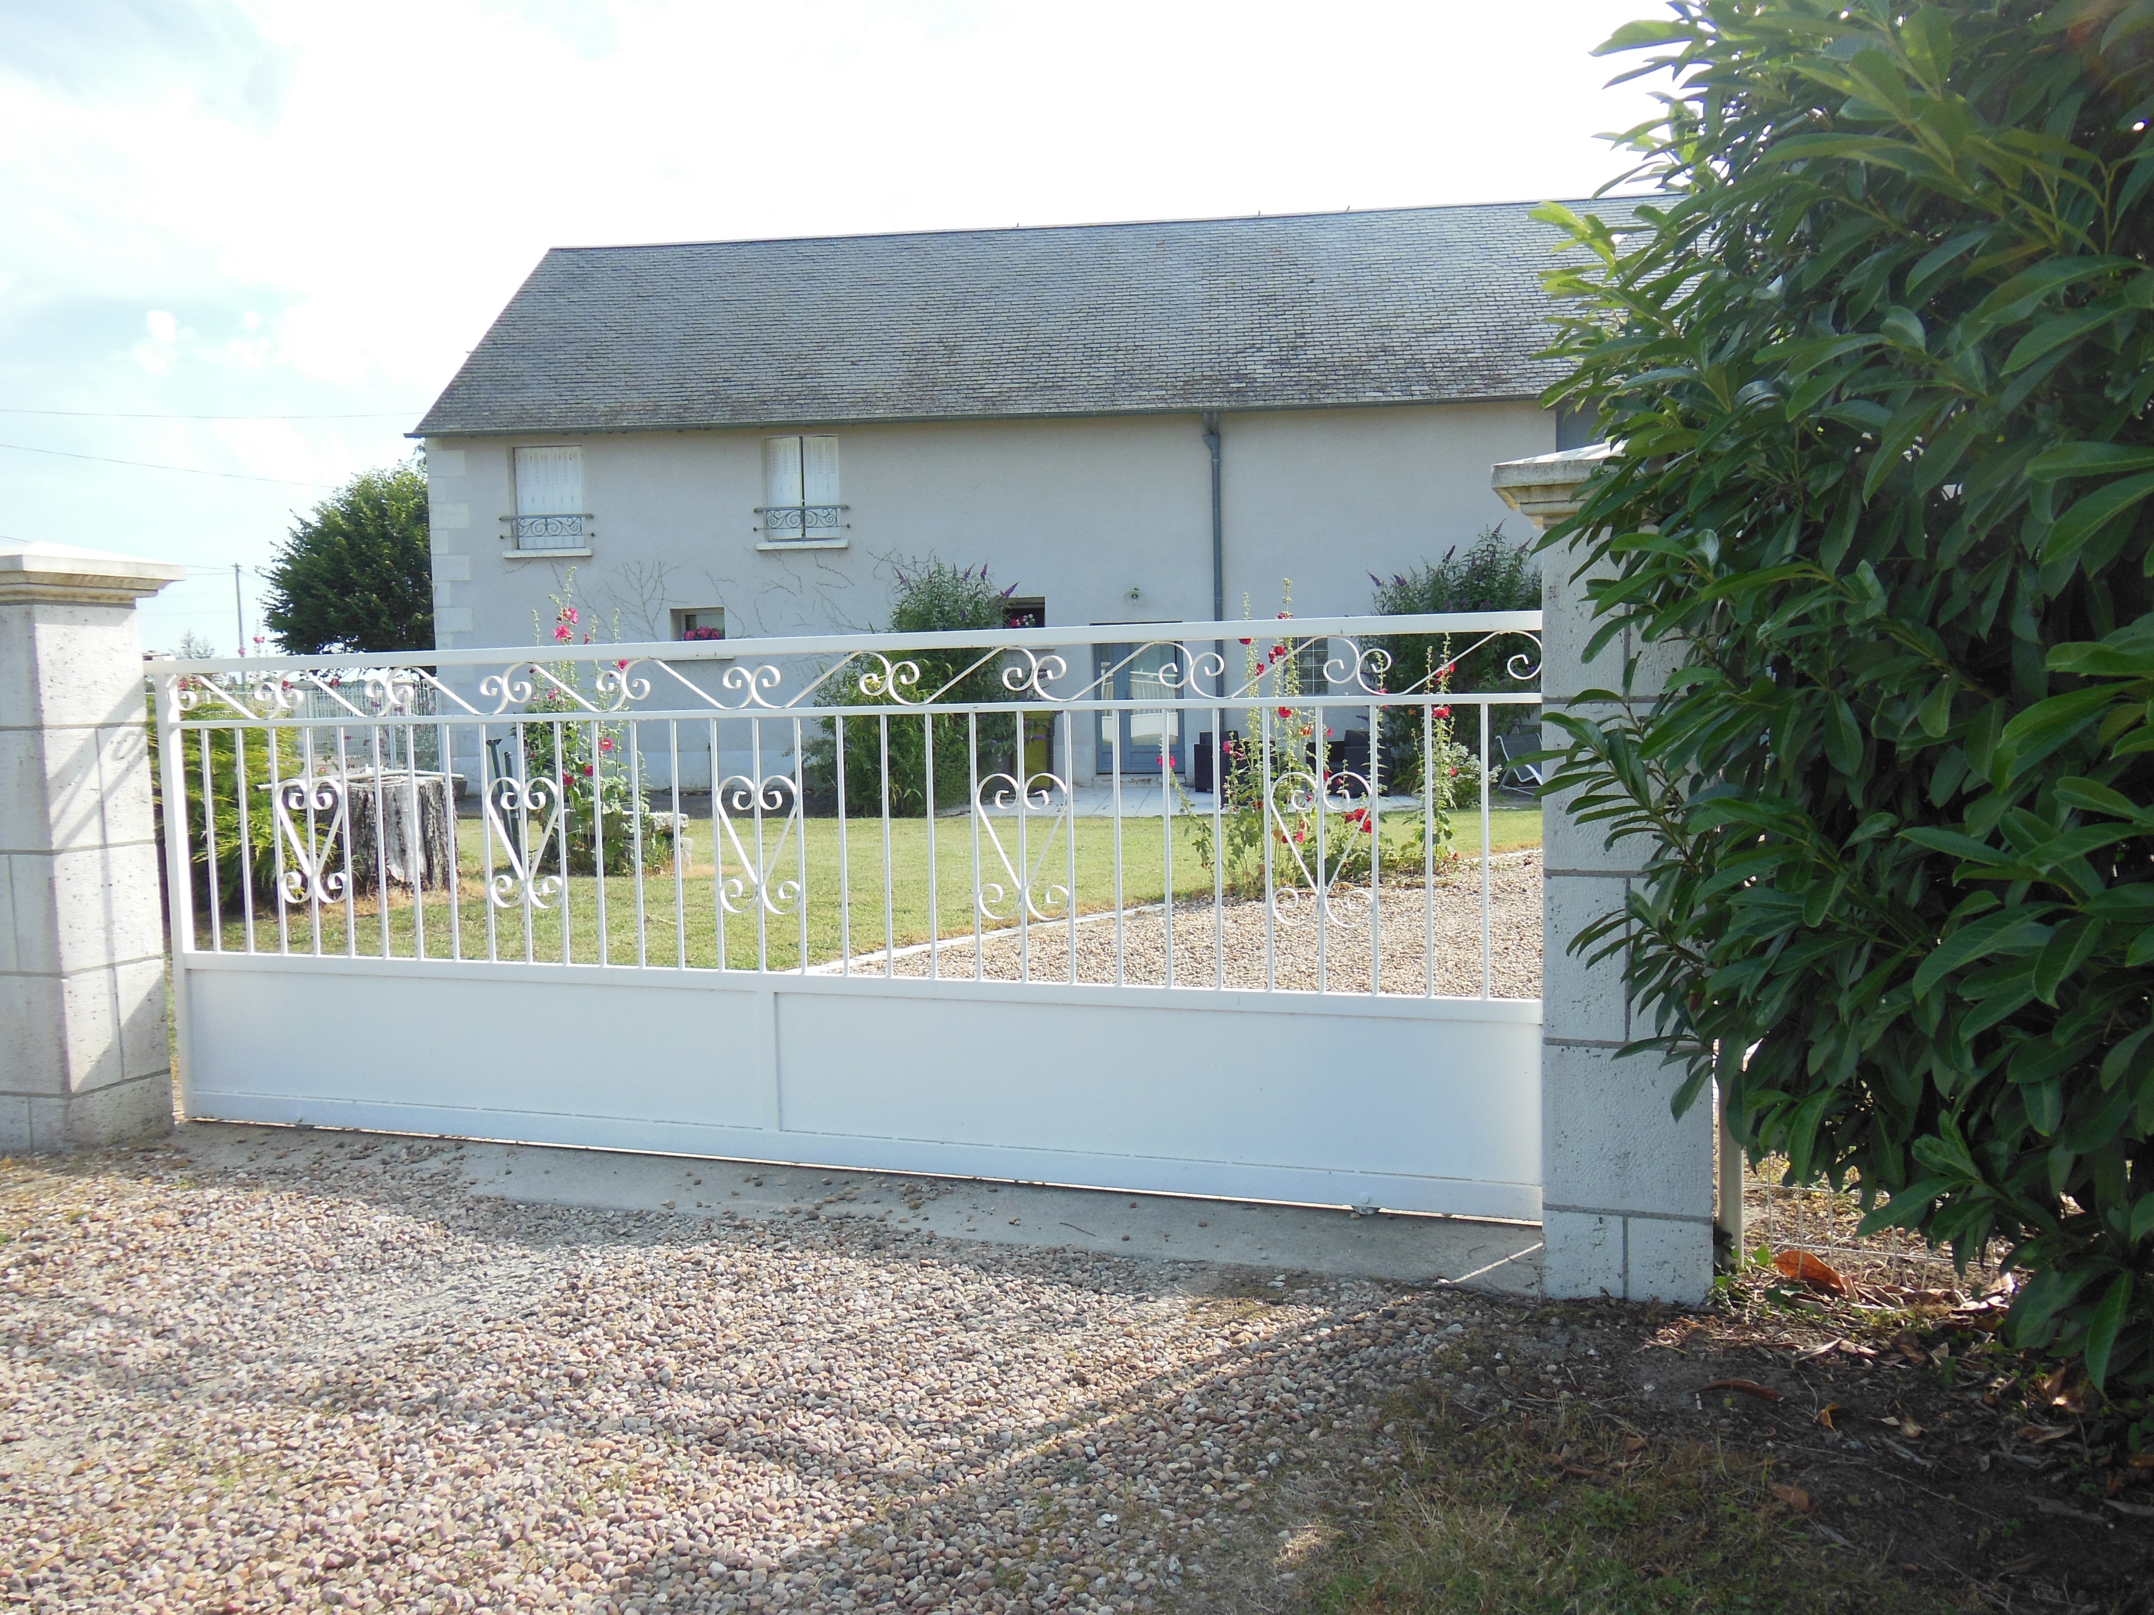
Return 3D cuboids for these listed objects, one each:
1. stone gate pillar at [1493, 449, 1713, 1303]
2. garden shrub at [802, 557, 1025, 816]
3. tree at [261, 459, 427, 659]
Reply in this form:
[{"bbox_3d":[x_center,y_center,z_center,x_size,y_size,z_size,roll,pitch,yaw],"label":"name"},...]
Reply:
[{"bbox_3d":[1.167,0.126,3.307,0.505,1.796,0.505,0,4,17],"label":"stone gate pillar"},{"bbox_3d":[-2.015,-1.542,19.300,2.700,3.050,2.500,-1,4,4],"label":"garden shrub"},{"bbox_3d":[-14.297,-4.426,33.500,6.900,7.400,6.900,-1,4,4],"label":"tree"}]

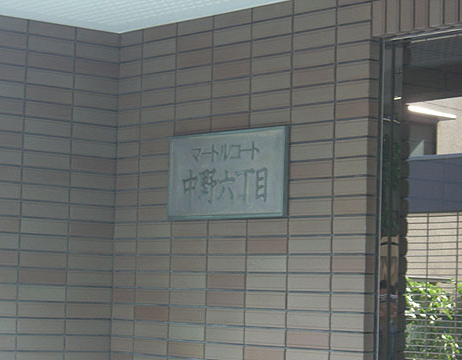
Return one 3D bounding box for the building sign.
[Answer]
[{"bbox_3d":[-0.022,-0.018,6.094,0.025,0.336,0.705,5,-5,-39],"label":"building sign"}]

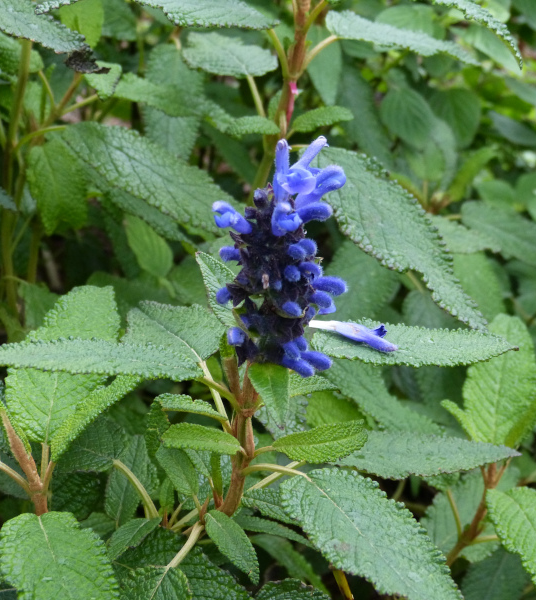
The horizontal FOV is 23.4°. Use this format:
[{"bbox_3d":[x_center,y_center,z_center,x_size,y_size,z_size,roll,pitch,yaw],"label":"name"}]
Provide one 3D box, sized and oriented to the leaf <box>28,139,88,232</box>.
[{"bbox_3d":[-0.108,-0.056,0.650,0.030,0.010,0.049,-1,66,-3],"label":"leaf"}]

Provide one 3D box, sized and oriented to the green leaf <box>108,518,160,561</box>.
[{"bbox_3d":[-0.046,0.083,0.450,0.022,0.004,0.012,-33,40,-27],"label":"green leaf"}]

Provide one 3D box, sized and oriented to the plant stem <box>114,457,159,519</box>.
[{"bbox_3d":[-0.053,0.076,0.522,0.008,0.031,0.006,-38,-10,0],"label":"plant stem"}]

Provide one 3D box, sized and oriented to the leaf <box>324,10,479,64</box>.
[{"bbox_3d":[0.063,-0.123,0.610,0.072,0.013,0.028,16,32,16],"label":"leaf"}]

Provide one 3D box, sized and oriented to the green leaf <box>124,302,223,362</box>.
[{"bbox_3d":[-0.037,0.012,0.476,0.034,0.009,0.043,-26,42,-30],"label":"green leaf"}]

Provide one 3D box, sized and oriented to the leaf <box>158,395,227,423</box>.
[{"bbox_3d":[-0.030,0.043,0.505,0.034,0.007,0.013,17,14,-36],"label":"leaf"}]

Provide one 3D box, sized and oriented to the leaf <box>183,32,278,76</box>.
[{"bbox_3d":[-0.021,-0.127,0.670,0.036,0.010,0.053,-23,34,-24],"label":"leaf"}]

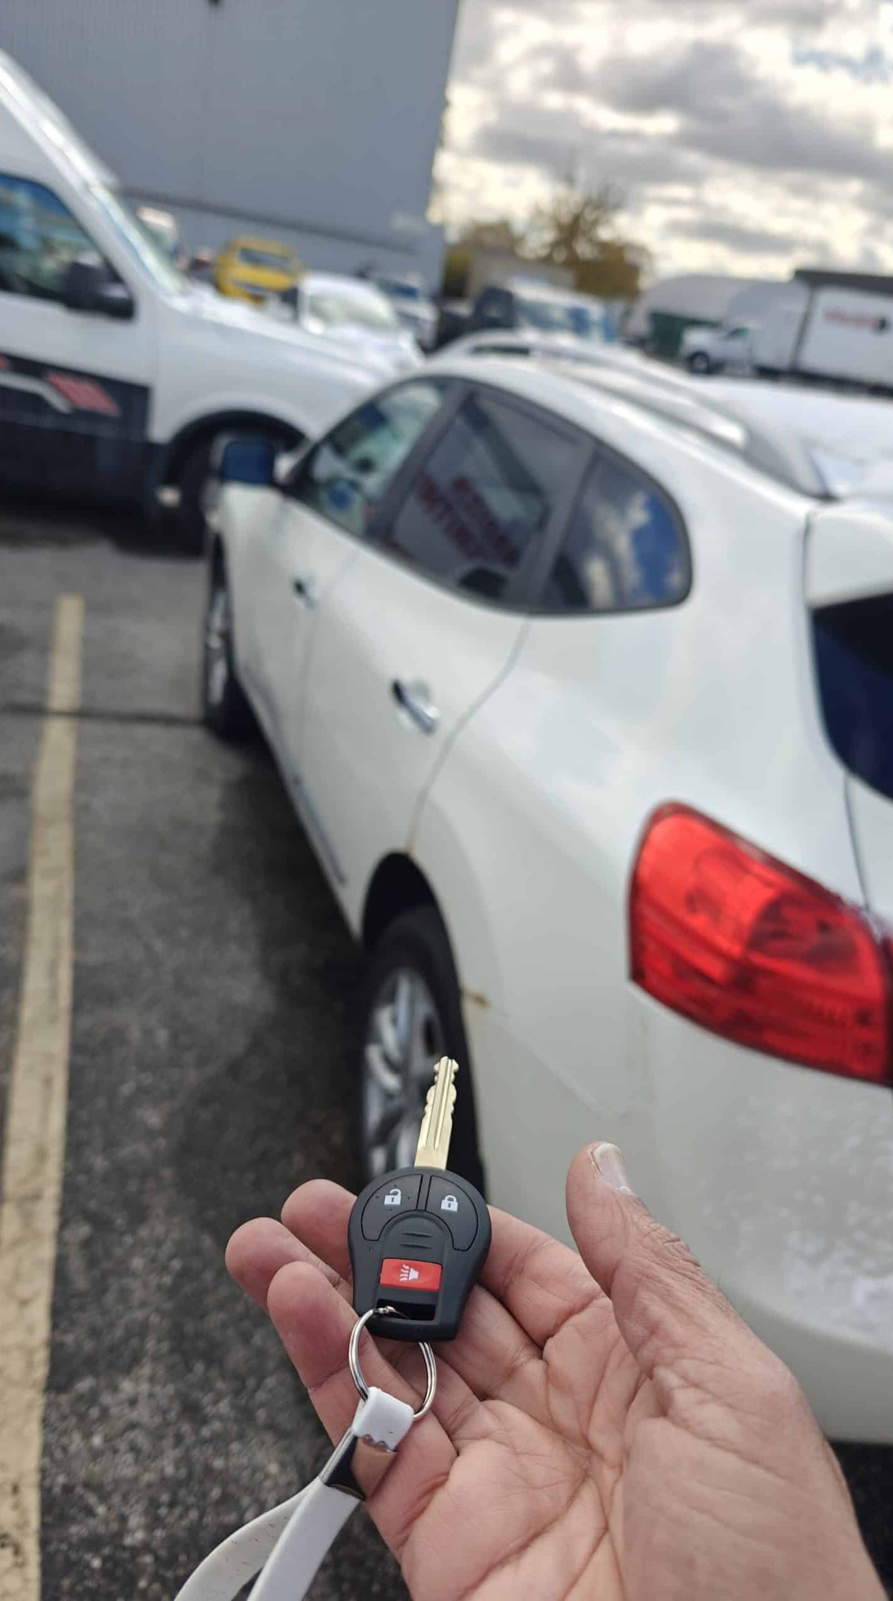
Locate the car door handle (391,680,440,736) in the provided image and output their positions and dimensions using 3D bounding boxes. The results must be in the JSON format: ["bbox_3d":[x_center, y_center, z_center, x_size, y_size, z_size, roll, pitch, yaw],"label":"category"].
[{"bbox_3d":[-0.056,-0.172,1.955,0.042,0.036,0.205,-1,26,-20],"label":"car door handle"}]

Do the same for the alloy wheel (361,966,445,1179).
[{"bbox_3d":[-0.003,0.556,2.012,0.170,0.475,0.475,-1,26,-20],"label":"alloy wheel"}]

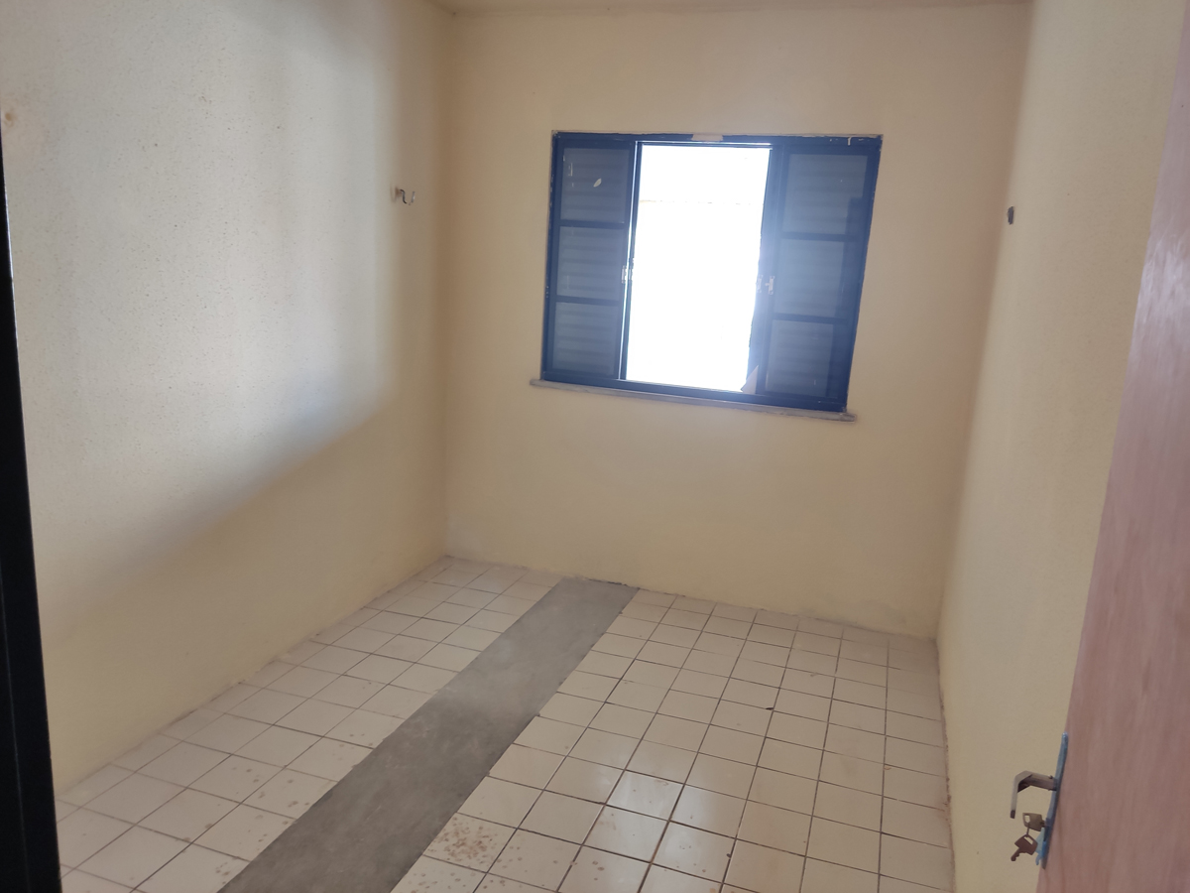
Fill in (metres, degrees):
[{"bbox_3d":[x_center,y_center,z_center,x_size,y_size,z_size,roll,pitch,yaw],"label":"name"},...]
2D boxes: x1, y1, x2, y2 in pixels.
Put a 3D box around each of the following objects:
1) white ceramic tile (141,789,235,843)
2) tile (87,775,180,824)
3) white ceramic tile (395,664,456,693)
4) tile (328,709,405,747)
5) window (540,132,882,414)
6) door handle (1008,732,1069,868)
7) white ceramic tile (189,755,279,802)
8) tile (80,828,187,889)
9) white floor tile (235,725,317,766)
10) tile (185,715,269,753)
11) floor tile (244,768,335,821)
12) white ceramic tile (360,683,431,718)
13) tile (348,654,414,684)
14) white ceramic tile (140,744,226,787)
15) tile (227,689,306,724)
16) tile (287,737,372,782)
[{"bbox_3d":[-1.184,1.078,2.511,0.200,0.010,0.200,7,13,18],"label":"white ceramic tile"},{"bbox_3d":[-1.382,1.060,2.584,0.200,0.009,0.200,7,13,18],"label":"tile"},{"bbox_3d":[-0.668,0.914,3.374,0.200,0.010,0.200,7,13,18],"label":"white ceramic tile"},{"bbox_3d":[-0.799,0.989,3.004,0.200,0.010,0.200,7,13,18],"label":"tile"},{"bbox_3d":[0.484,-0.831,4.021,1.506,1.192,0.100,7,13,18],"label":"window"},{"bbox_3d":[0.528,0.447,1.040,0.055,0.175,0.120,8,13,22],"label":"door handle"},{"bbox_3d":[-1.124,1.046,2.699,0.200,0.009,0.200,7,13,18],"label":"white ceramic tile"},{"bbox_3d":[-1.248,1.114,2.332,0.200,0.010,0.200,7,13,18],"label":"tile"},{"bbox_3d":[-1.059,1.006,2.879,0.200,0.010,0.200,7,13,18],"label":"white floor tile"},{"bbox_3d":[-1.247,0.981,2.936,0.200,0.010,0.200,7,13,18],"label":"tile"},{"bbox_3d":[-0.933,1.065,2.634,0.200,0.010,0.200,7,13,18],"label":"floor tile"},{"bbox_3d":[-0.737,0.953,3.200,0.200,0.009,0.200,7,13,18],"label":"white ceramic tile"},{"bbox_3d":[-0.858,0.892,3.434,0.200,0.010,0.200,7,13,18],"label":"tile"},{"bbox_3d":[-1.311,1.018,2.753,0.200,0.010,0.200,7,13,18],"label":"white ceramic tile"},{"bbox_3d":[-1.183,0.944,3.120,0.200,0.010,0.200,7,13,18],"label":"tile"},{"bbox_3d":[-0.868,1.029,2.823,0.200,0.009,0.200,7,13,18],"label":"tile"}]

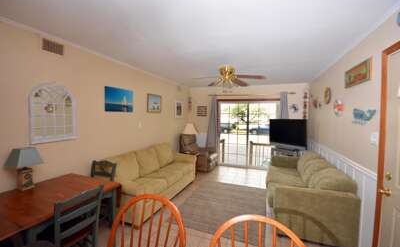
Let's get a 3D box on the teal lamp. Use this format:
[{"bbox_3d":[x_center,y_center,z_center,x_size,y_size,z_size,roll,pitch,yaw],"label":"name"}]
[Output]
[{"bbox_3d":[-1.806,0.462,1.728,0.230,0.420,0.225,2,2,22],"label":"teal lamp"}]

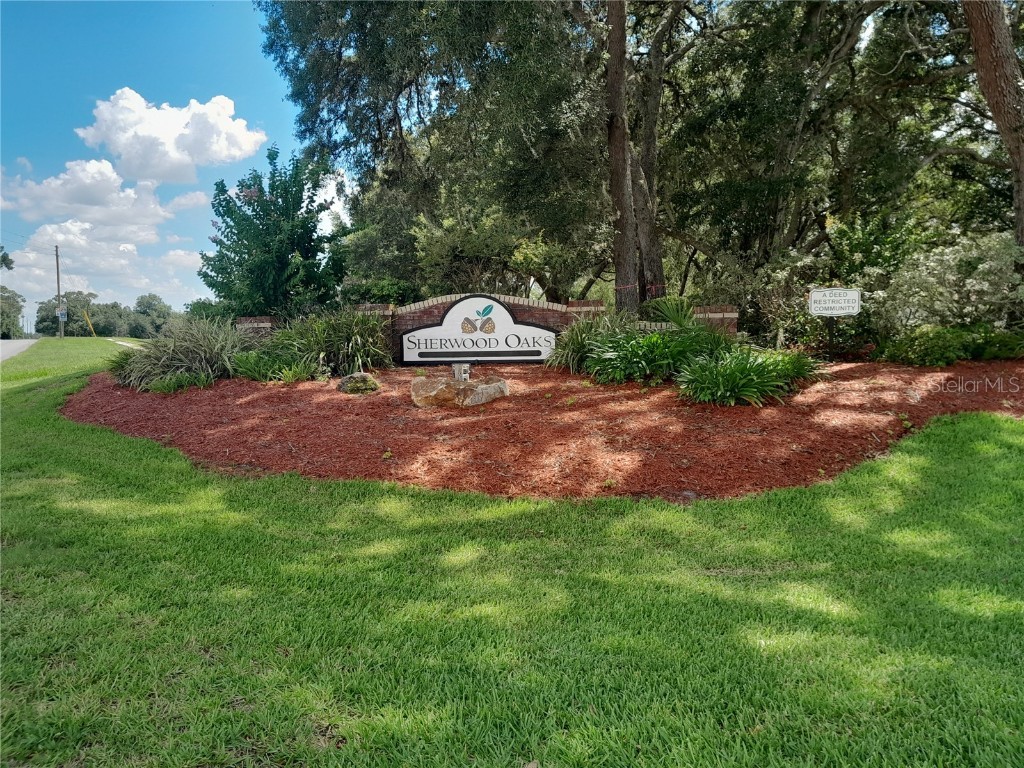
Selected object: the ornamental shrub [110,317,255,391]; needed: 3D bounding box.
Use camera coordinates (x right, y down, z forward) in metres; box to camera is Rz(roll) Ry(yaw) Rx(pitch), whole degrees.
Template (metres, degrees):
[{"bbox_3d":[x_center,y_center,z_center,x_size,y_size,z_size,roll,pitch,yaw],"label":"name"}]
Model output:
[{"bbox_3d":[-4.332,-0.401,10.500,1.840,0.940,1.450,0,4,0],"label":"ornamental shrub"}]

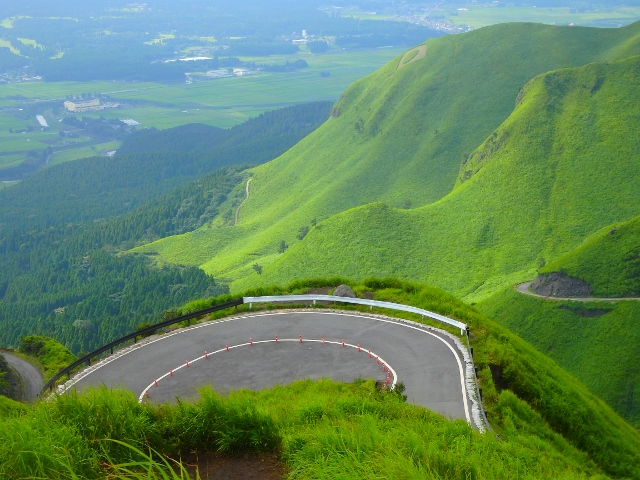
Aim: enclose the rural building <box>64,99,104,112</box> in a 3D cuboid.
[{"bbox_3d":[-437.118,-248.750,2499.910,62.000,14.000,34.000,-10,17,-37],"label":"rural building"}]

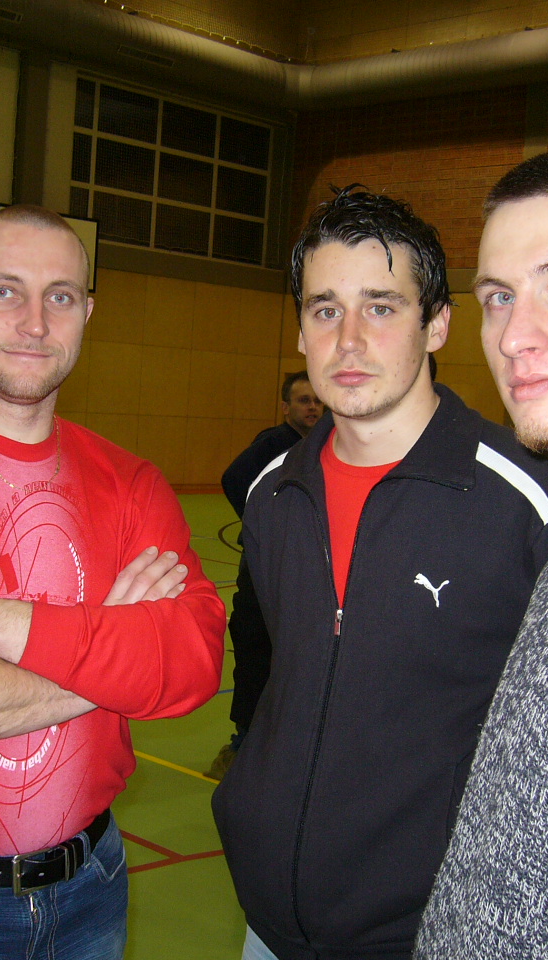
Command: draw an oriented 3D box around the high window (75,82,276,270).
[{"bbox_3d":[-1.532,-4.803,20.598,0.150,2.330,4.110,7,5,44],"label":"high window"}]

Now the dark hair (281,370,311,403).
[{"bbox_3d":[0.130,-0.389,5.500,0.170,0.155,0.190,1,5,-35],"label":"dark hair"}]

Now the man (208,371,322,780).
[{"bbox_3d":[0.066,0.406,5.500,0.600,1.720,0.420,2,4,-22],"label":"man"}]

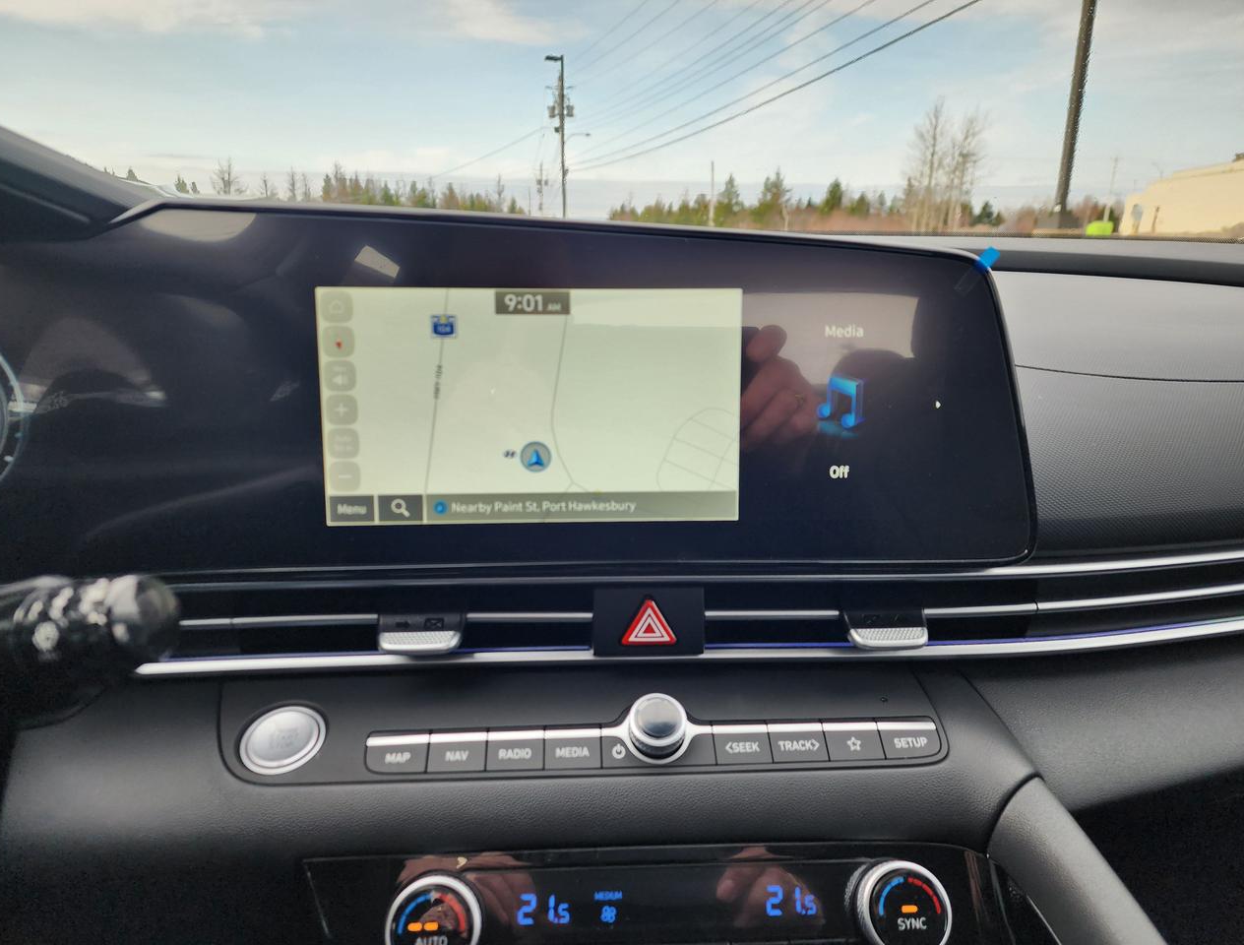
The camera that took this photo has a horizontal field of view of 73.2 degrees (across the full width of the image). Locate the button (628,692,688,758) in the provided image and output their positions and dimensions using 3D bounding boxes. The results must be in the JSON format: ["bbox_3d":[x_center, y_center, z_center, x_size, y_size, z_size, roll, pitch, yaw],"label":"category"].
[{"bbox_3d":[0.013,0.095,0.315,0.021,0.011,0.021,-1,48,-3],"label":"button"}]

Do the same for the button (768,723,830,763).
[{"bbox_3d":[0.067,0.105,0.320,0.021,0.006,0.015,-1,48,-3],"label":"button"}]

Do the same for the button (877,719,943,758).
[{"bbox_3d":[0.110,0.104,0.323,0.022,0.006,0.015,-1,48,-3],"label":"button"}]

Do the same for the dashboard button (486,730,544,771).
[{"bbox_3d":[-0.040,0.106,0.314,0.021,0.006,0.015,-1,48,-3],"label":"dashboard button"}]

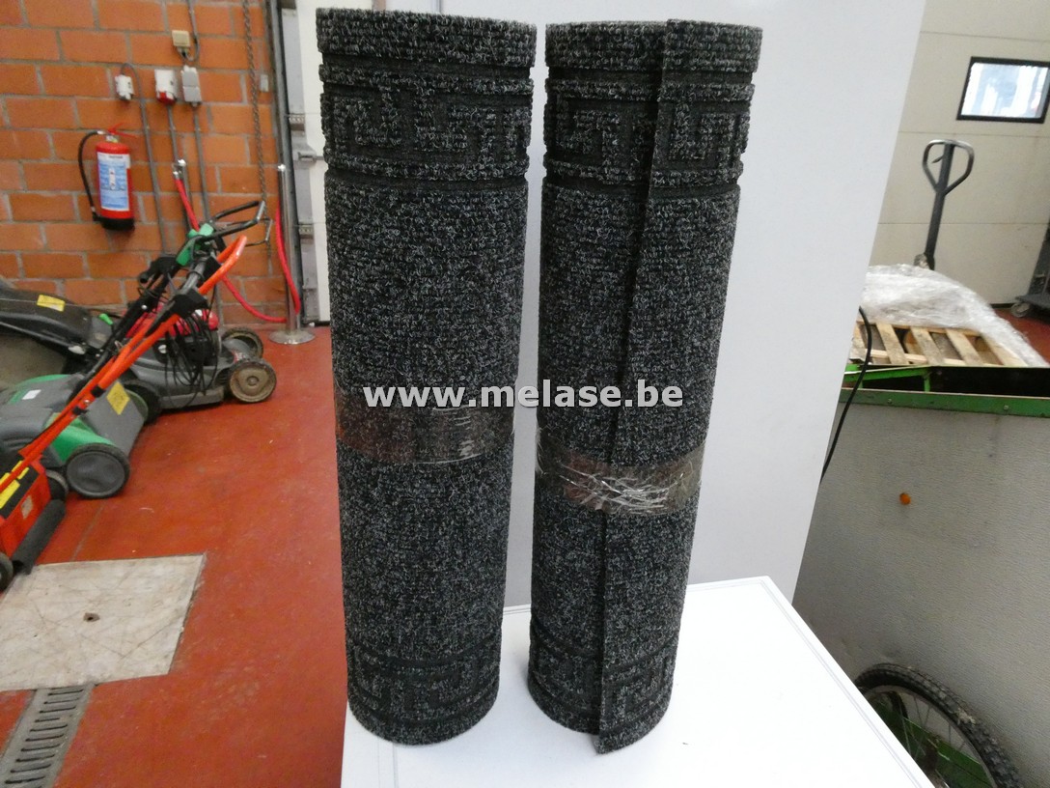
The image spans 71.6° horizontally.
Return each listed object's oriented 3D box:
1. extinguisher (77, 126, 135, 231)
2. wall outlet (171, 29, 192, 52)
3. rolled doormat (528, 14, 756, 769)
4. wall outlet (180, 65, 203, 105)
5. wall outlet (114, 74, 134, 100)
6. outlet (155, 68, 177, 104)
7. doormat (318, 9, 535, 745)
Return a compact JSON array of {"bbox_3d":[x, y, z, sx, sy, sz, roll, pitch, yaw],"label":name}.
[{"bbox_3d":[-2.106,-1.101,3.695,0.250,0.505,0.170,1,22,-15],"label":"extinguisher"},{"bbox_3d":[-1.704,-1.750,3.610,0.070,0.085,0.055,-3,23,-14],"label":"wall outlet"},{"bbox_3d":[0.083,0.020,0.624,0.145,0.605,0.145,1,25,1],"label":"rolled doormat"},{"bbox_3d":[-1.689,-1.559,3.690,0.071,0.178,0.060,-3,23,-14],"label":"wall outlet"},{"bbox_3d":[-1.992,-1.523,3.623,0.061,0.112,0.058,-3,23,-14],"label":"wall outlet"},{"bbox_3d":[-1.797,-1.540,3.649,0.075,0.153,0.085,-3,23,-14],"label":"outlet"},{"bbox_3d":[-0.084,0.015,0.618,0.150,0.605,0.150,3,23,0],"label":"doormat"}]

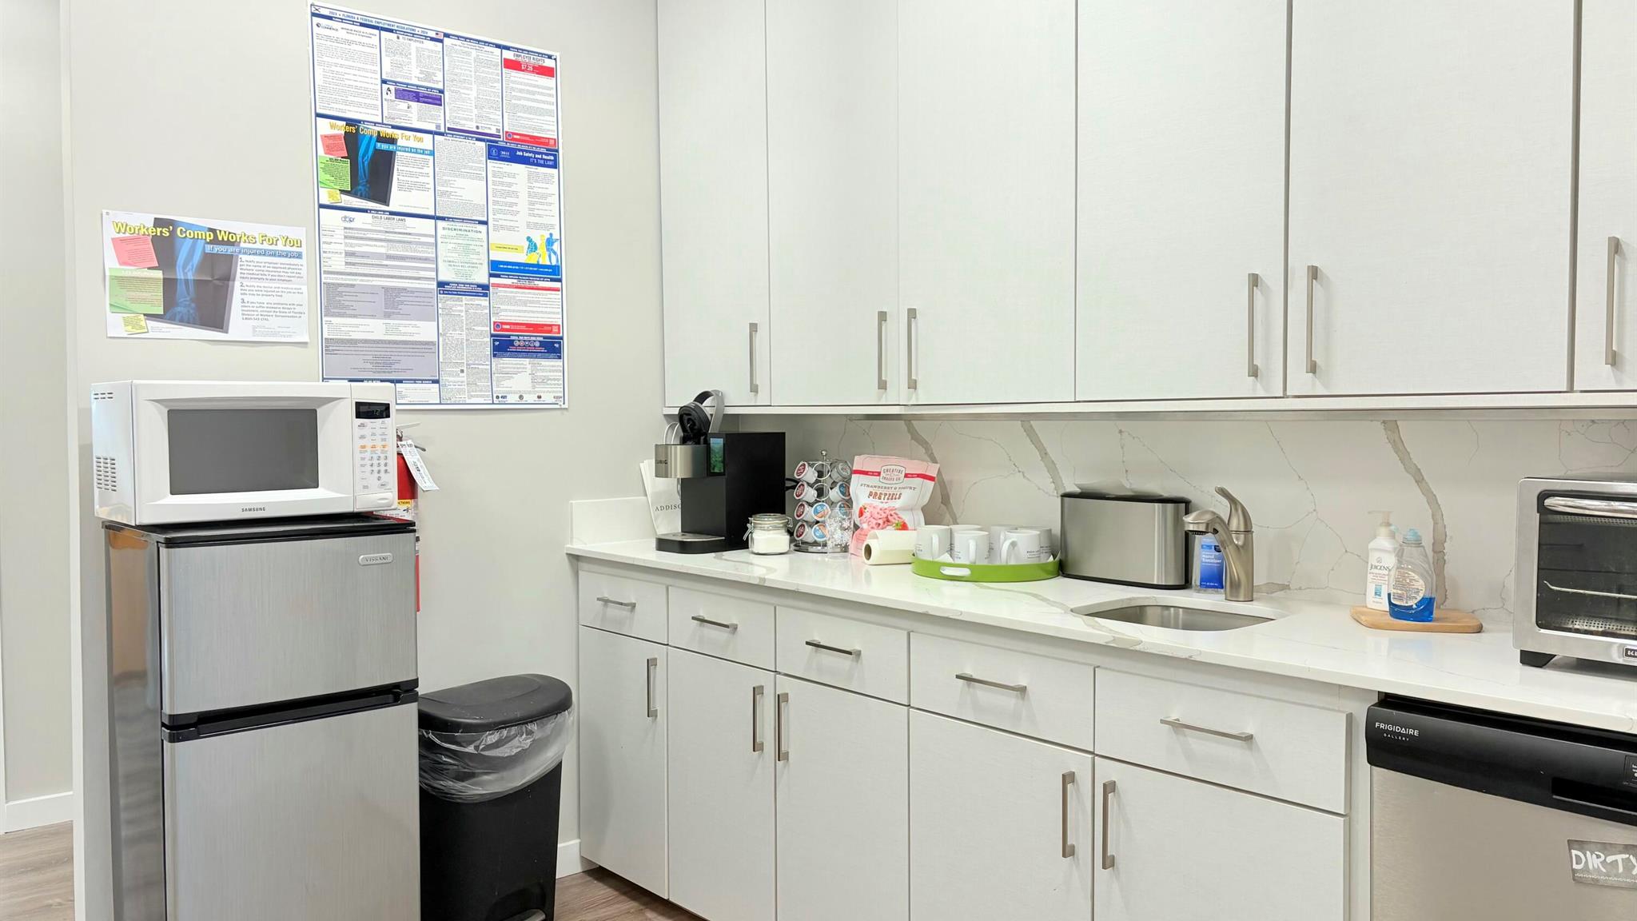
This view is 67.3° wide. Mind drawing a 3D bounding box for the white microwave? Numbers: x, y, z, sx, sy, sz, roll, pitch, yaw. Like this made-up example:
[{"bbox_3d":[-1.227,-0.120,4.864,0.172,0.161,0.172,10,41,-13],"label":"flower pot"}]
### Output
[{"bbox_3d":[-1.230,-0.022,2.648,0.517,0.284,0.335,-2,3,-42],"label":"white microwave"}]

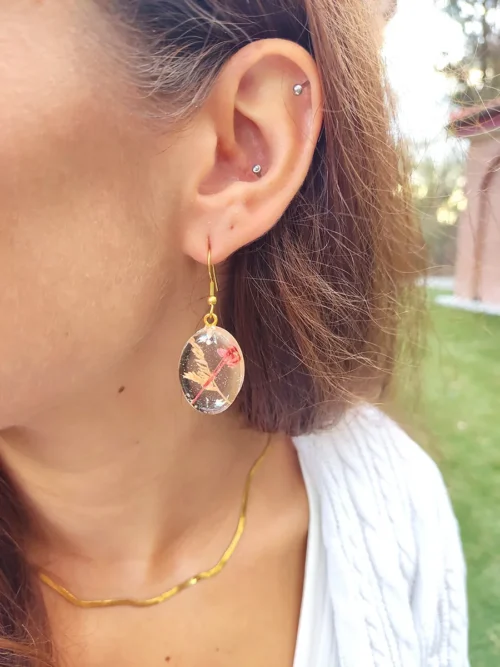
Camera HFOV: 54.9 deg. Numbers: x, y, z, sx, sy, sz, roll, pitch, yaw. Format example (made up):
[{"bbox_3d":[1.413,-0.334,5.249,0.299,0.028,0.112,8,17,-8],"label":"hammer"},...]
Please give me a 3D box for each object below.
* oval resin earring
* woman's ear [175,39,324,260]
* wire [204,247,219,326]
[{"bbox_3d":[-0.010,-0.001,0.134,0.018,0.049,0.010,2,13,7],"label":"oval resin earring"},{"bbox_3d":[0.002,-0.049,0.133,0.034,0.061,0.021,19,14,8],"label":"woman's ear"},{"bbox_3d":[-0.010,-0.014,0.132,0.004,0.023,0.010,2,13,7],"label":"wire"}]

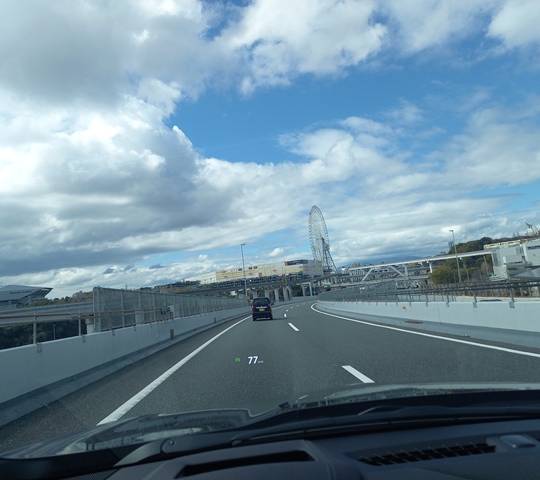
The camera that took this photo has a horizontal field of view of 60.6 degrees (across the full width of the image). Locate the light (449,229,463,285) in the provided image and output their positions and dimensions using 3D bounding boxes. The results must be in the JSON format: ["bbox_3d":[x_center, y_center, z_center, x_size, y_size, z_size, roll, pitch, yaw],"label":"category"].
[{"bbox_3d":[28.897,2.899,72.000,0.650,8.700,0.300,-5,-8,-3],"label":"light"}]

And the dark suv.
[{"bbox_3d":[-0.569,5.380,36.000,1.480,1.700,3.400,-6,-8,2],"label":"dark suv"}]

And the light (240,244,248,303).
[{"bbox_3d":[-3.333,4.883,65.000,0.650,8.600,0.300,-5,-8,0],"label":"light"}]

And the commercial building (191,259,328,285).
[{"bbox_3d":[-29.289,58.316,738.126,226.000,25.000,68.000,-11,-9,35],"label":"commercial building"}]

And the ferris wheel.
[{"bbox_3d":[88.900,0.346,788.886,34.000,123.000,112.000,-8,-8,22],"label":"ferris wheel"}]

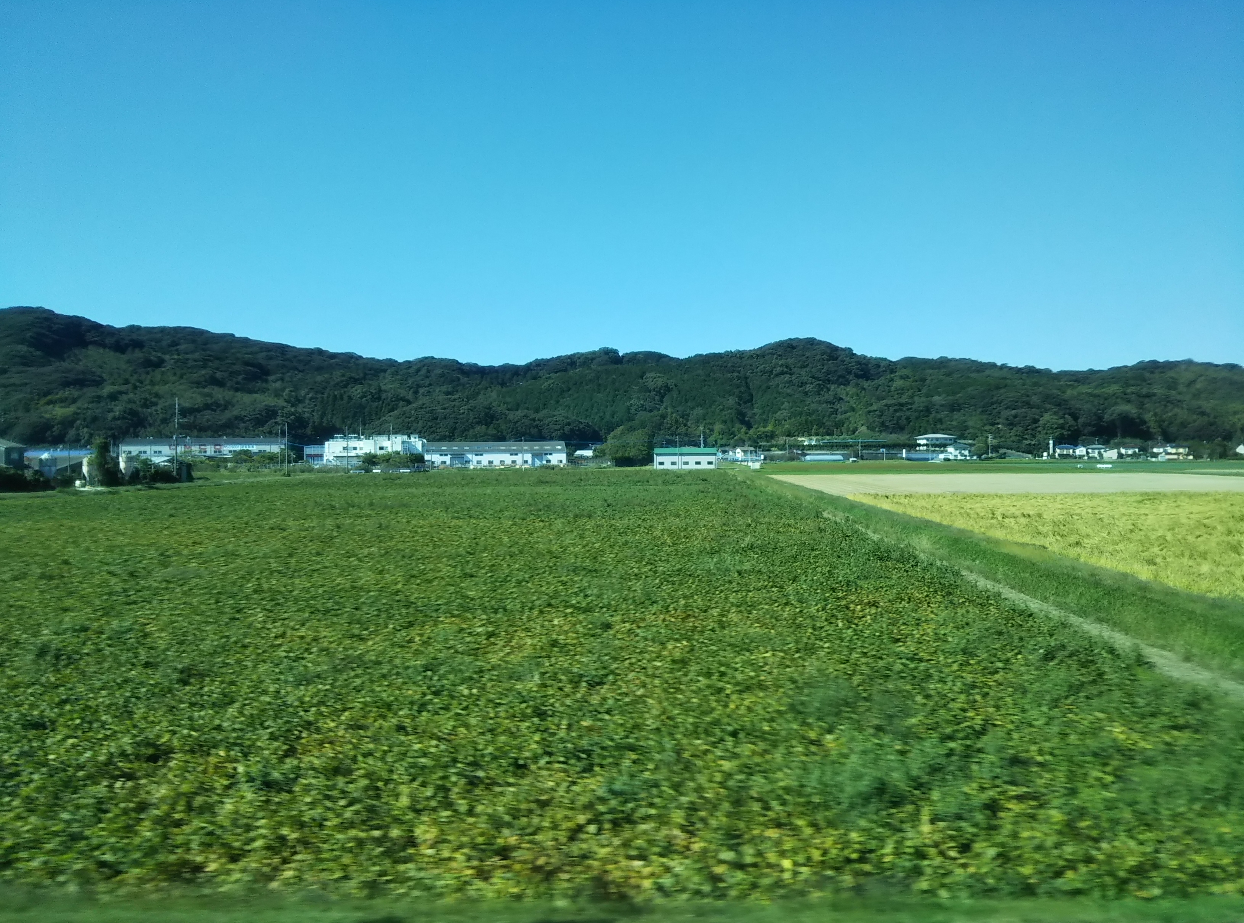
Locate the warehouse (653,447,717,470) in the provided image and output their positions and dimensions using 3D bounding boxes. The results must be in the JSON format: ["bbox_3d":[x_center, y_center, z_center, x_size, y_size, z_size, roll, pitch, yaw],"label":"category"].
[{"bbox_3d":[20.000,-0.850,340.000,19.500,6.500,11.000,0,0,3],"label":"warehouse"}]

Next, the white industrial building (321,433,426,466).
[{"bbox_3d":[-91.000,-3.800,400.000,35.500,12.000,24.000,0,0,-6],"label":"white industrial building"}]

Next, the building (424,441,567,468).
[{"bbox_3d":[-48.400,-2.600,416.000,53.000,9.800,22.000,0,0,-6],"label":"building"}]

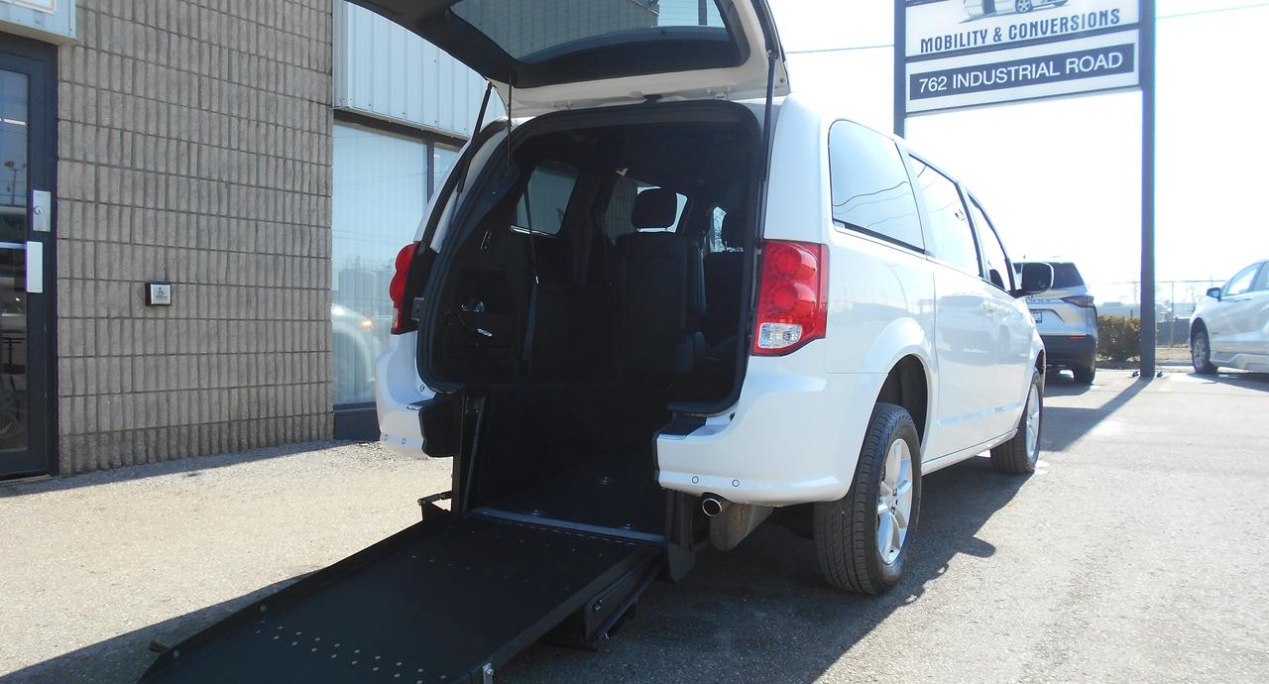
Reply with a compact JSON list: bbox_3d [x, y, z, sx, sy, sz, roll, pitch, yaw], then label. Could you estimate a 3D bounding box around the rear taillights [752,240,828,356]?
[{"bbox_3d":[0.452,-0.130,2.818,0.220,0.360,0.220,1,2,20],"label":"rear taillights"}]

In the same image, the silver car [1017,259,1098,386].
[{"bbox_3d":[6.220,-0.320,15.050,1.980,1.760,5.150,1,2,26],"label":"silver car"}]

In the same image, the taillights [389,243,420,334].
[{"bbox_3d":[-0.883,-0.200,3.622,0.220,0.360,0.220,2,2,42],"label":"taillights"}]

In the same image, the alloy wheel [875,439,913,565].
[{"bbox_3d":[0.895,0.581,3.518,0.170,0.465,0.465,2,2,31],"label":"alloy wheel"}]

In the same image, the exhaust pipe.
[{"bbox_3d":[0.261,0.492,2.864,0.062,0.060,0.130,2,2,31],"label":"exhaust pipe"}]

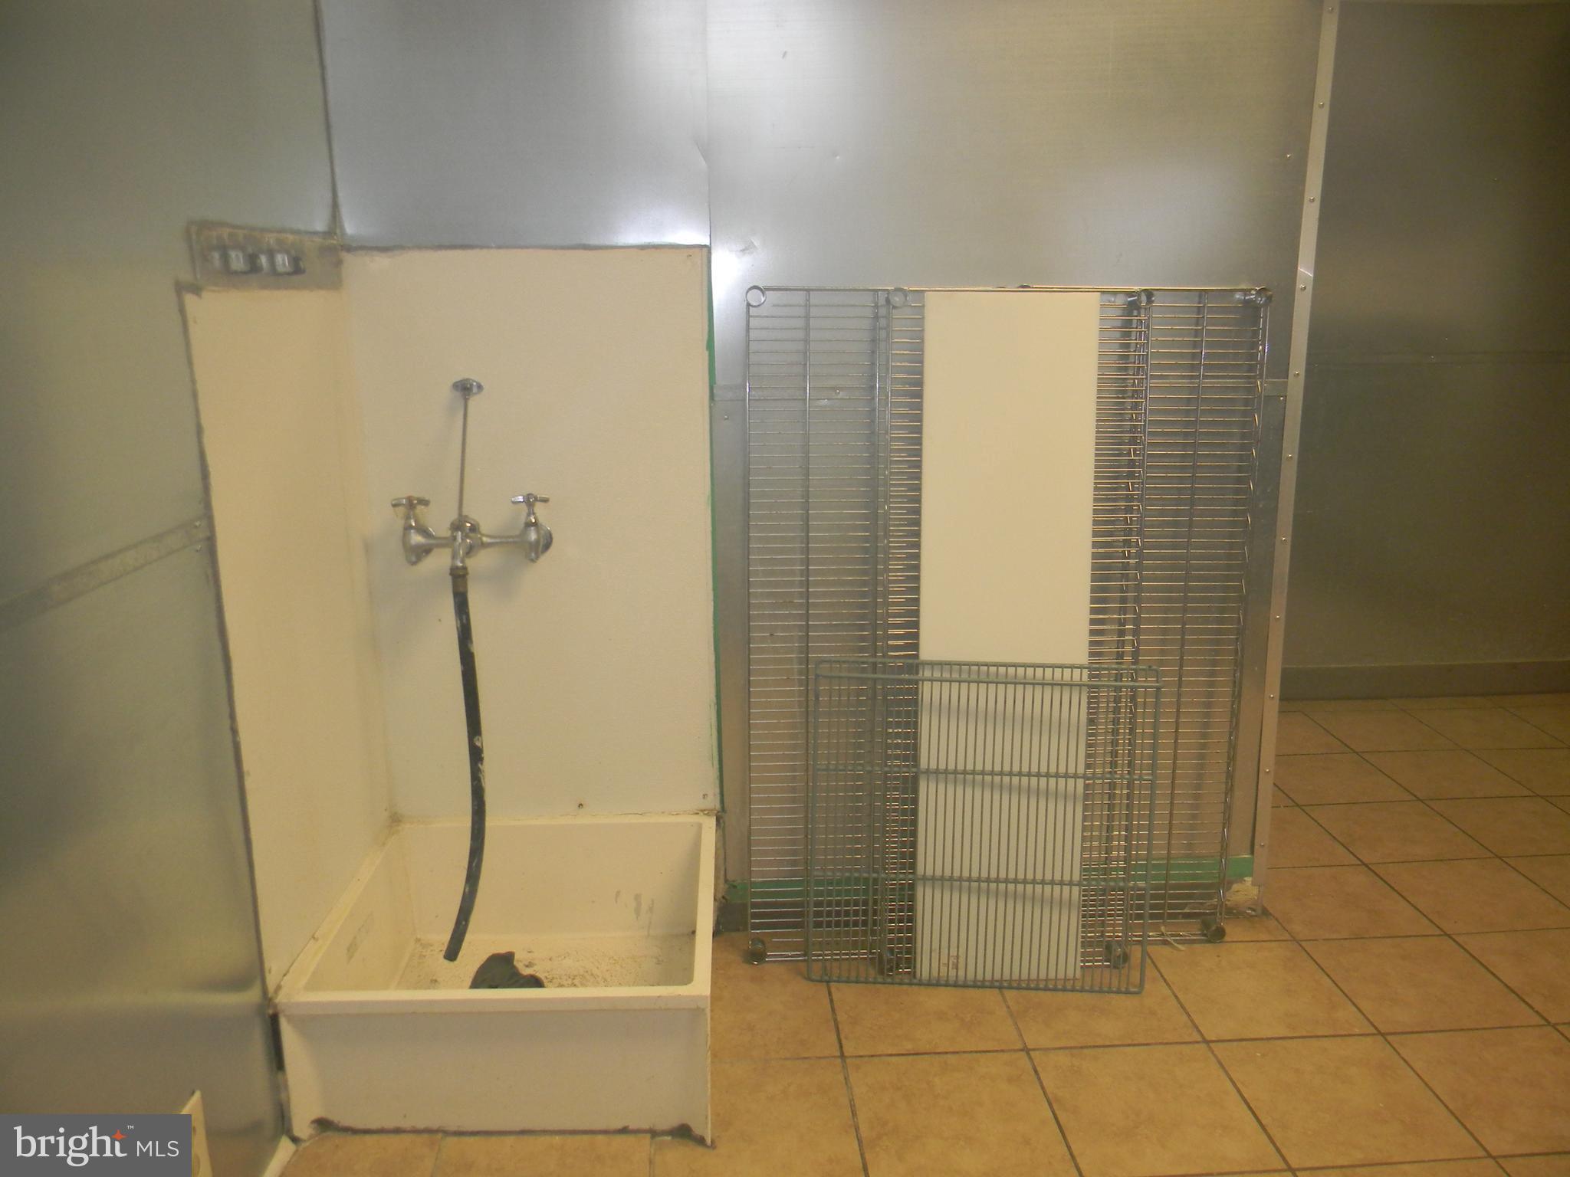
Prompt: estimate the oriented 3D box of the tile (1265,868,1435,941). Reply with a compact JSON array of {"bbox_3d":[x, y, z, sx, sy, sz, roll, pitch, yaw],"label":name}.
[{"bbox_3d":[1.134,0.648,2.627,0.304,0.010,0.304,-1,14,-5],"label":"tile"}]

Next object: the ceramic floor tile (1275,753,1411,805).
[{"bbox_3d":[1.390,0.489,3.247,0.304,0.010,0.304,-1,14,-5],"label":"ceramic floor tile"}]

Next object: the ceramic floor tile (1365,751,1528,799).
[{"bbox_3d":[1.683,0.479,3.242,0.302,0.010,0.302,-1,15,-5],"label":"ceramic floor tile"}]

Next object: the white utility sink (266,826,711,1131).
[{"bbox_3d":[-0.428,0.632,2.155,0.612,0.253,0.610,0,14,-2],"label":"white utility sink"}]

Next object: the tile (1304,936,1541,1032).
[{"bbox_3d":[1.159,0.724,2.330,0.304,0.010,0.304,-1,14,-5],"label":"tile"}]

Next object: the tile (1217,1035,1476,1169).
[{"bbox_3d":[0.870,0.802,1.993,0.302,0.010,0.302,-1,15,-5],"label":"tile"}]

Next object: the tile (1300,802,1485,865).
[{"bbox_3d":[1.416,0.565,2.949,0.304,0.010,0.304,-1,14,-5],"label":"tile"}]

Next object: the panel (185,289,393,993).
[{"bbox_3d":[-0.731,0.035,1.964,0.012,0.976,0.622,0,15,-2],"label":"panel"}]

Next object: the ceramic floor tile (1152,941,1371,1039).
[{"bbox_3d":[0.853,0.730,2.305,0.304,0.010,0.304,-1,14,-5],"label":"ceramic floor tile"}]

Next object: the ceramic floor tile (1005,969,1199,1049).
[{"bbox_3d":[0.541,0.729,2.263,0.302,0.010,0.302,-1,15,-5],"label":"ceramic floor tile"}]

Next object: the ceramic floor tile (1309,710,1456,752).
[{"bbox_3d":[1.659,0.401,3.536,0.302,0.010,0.302,-1,15,-5],"label":"ceramic floor tile"}]

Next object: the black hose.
[{"bbox_3d":[-0.561,0.316,2.174,0.092,0.724,0.040,-1,14,-5],"label":"black hose"}]

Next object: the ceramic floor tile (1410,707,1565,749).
[{"bbox_3d":[1.962,0.397,3.561,0.302,0.010,0.302,-1,15,-5],"label":"ceramic floor tile"}]

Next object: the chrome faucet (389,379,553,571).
[{"bbox_3d":[-0.542,-0.190,2.154,0.272,0.308,0.165,0,15,-2],"label":"chrome faucet"}]

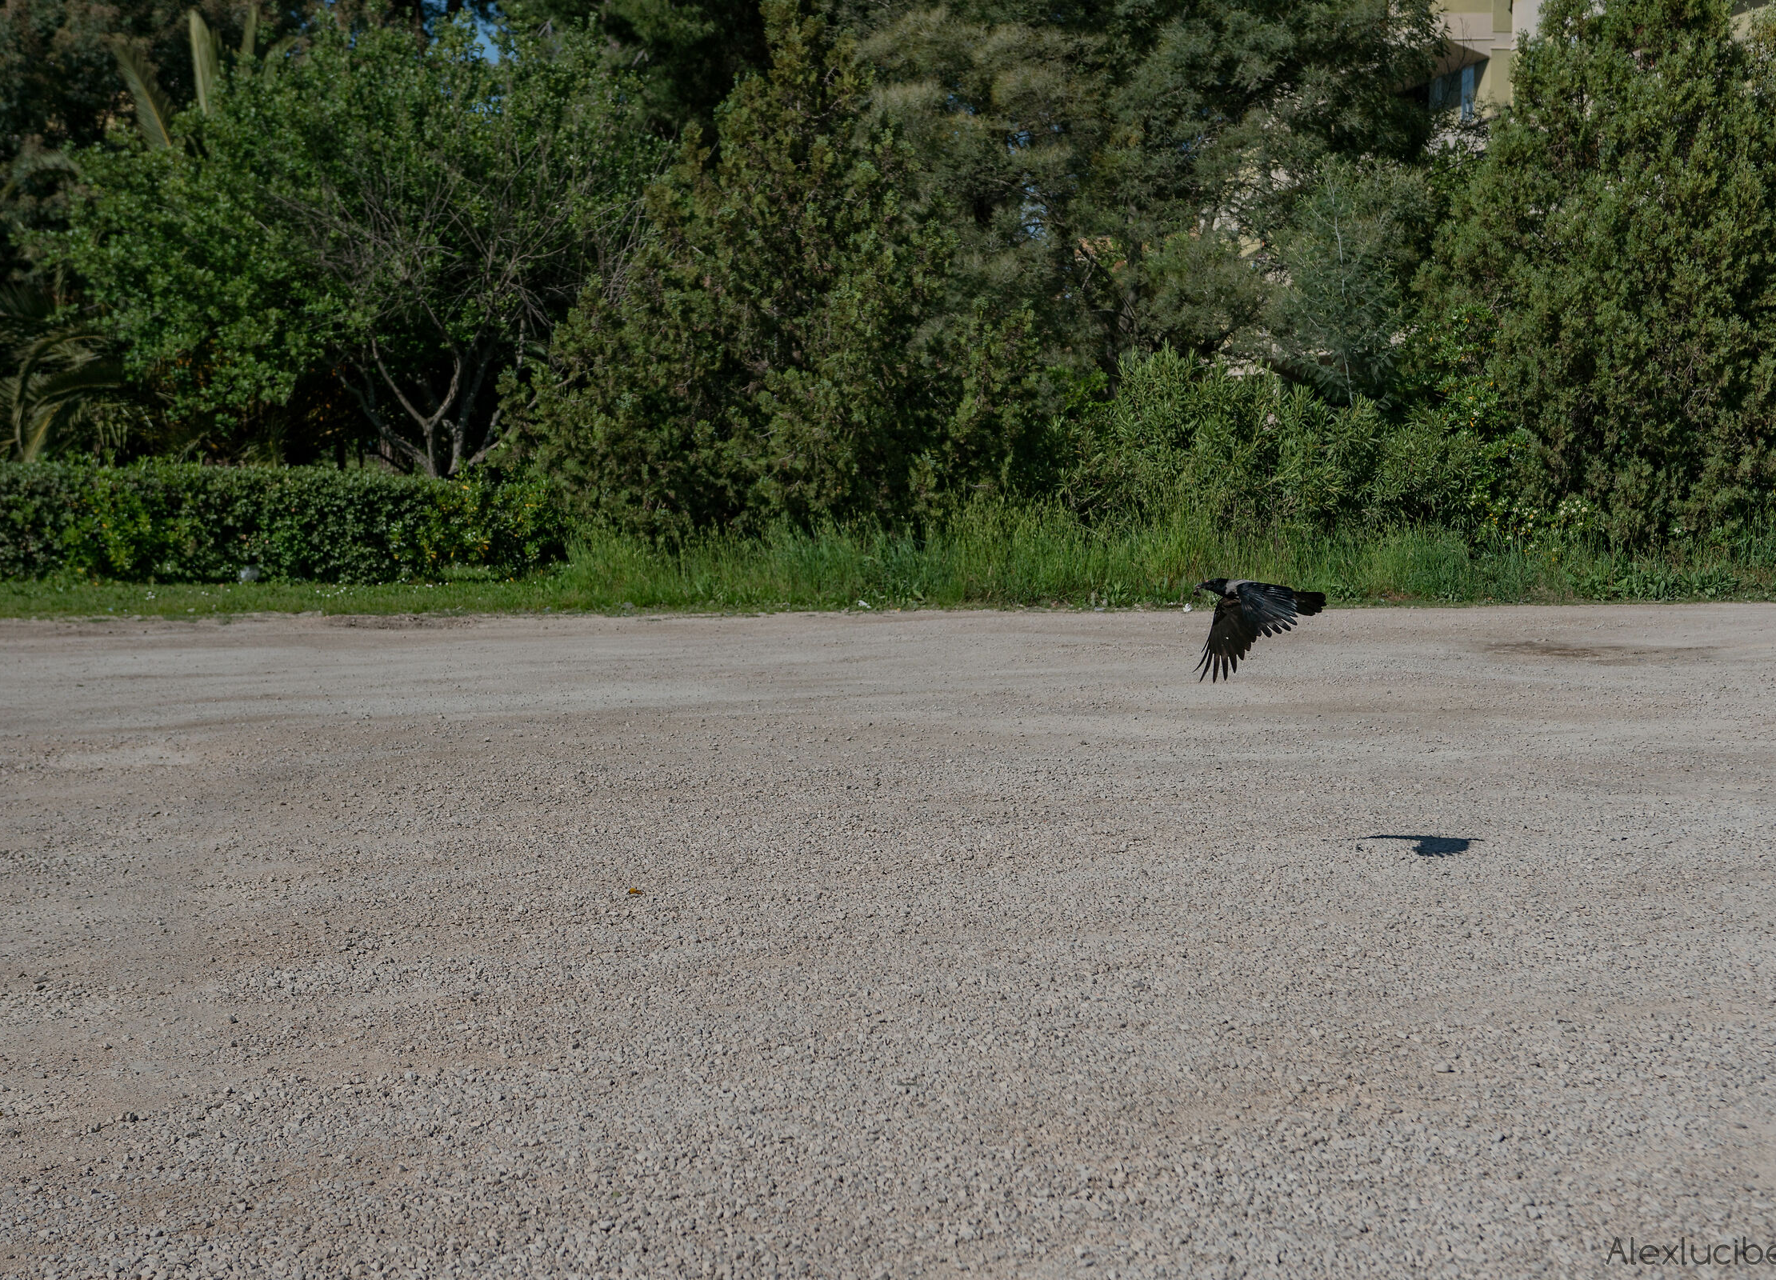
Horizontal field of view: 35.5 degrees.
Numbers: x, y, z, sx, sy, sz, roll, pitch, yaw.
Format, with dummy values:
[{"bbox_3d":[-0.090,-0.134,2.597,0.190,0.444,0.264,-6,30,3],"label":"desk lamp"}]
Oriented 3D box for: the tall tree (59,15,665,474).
[{"bbox_3d":[-4.600,-3.080,24.300,5.300,4.800,4.700,0,6,0],"label":"tall tree"}]

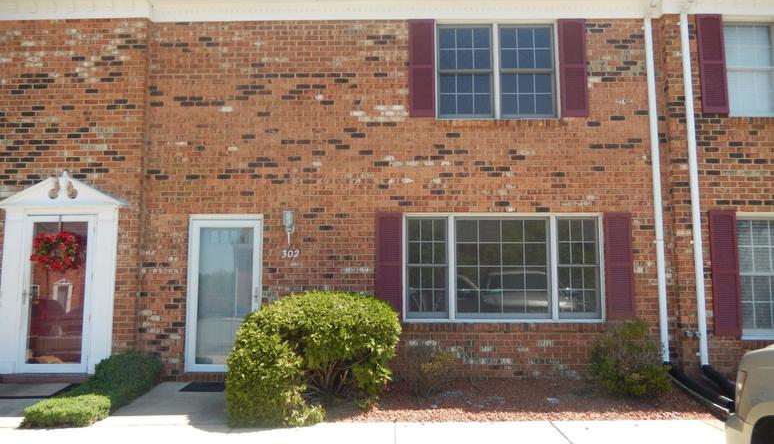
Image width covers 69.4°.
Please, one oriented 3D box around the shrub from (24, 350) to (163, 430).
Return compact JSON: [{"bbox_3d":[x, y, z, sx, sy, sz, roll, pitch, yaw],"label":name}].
[{"bbox_3d":[-3.260,1.849,6.407,0.770,0.530,1.700,0,-6,1],"label":"shrub"}]

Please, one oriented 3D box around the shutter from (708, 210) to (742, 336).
[{"bbox_3d":[4.415,0.662,7.303,0.355,1.632,0.040,0,-6,1],"label":"shutter"}]

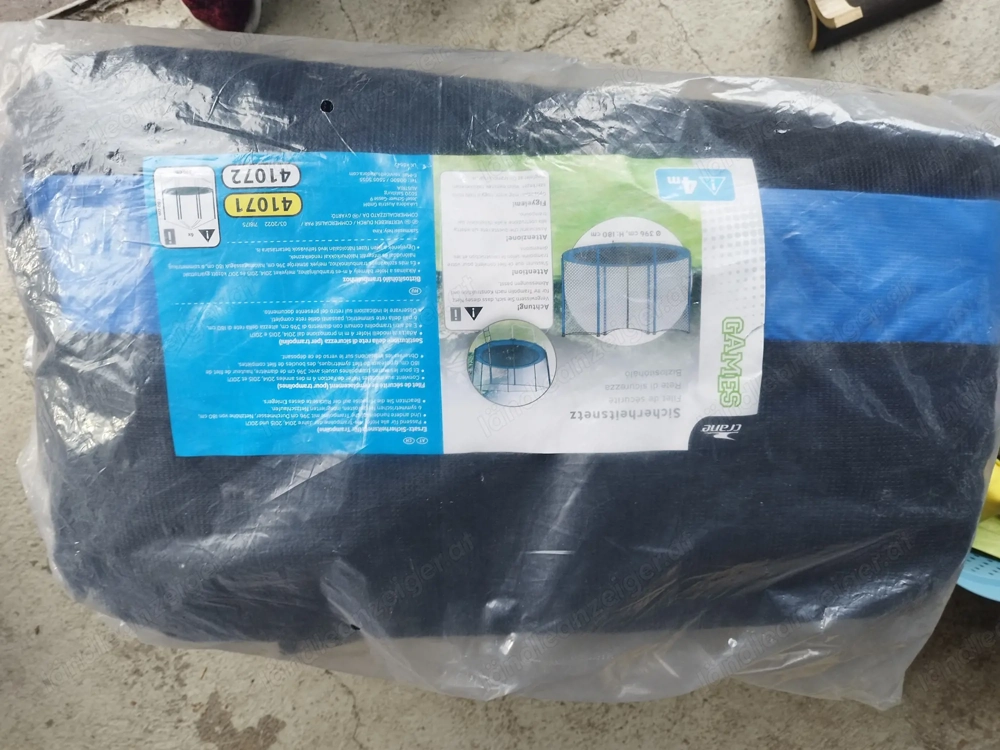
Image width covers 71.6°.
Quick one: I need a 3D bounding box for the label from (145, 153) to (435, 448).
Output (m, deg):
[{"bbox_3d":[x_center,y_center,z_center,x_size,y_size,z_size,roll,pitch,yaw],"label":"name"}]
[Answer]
[{"bbox_3d":[-0.142,-0.045,0.490,0.197,0.012,0.211,-2,99,0],"label":"label"}]

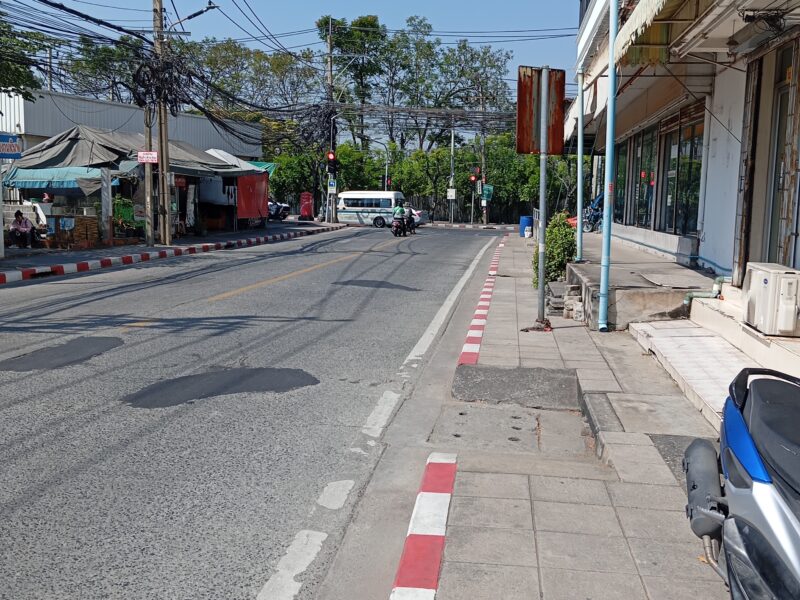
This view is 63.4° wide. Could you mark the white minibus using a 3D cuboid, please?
[{"bbox_3d":[-2.154,-5.849,41.600,5.300,2.280,1.880,4,10,24],"label":"white minibus"}]

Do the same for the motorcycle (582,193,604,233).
[{"bbox_3d":[7.312,-3.092,23.600,1.900,1.200,0.750,-6,11,-36],"label":"motorcycle"}]

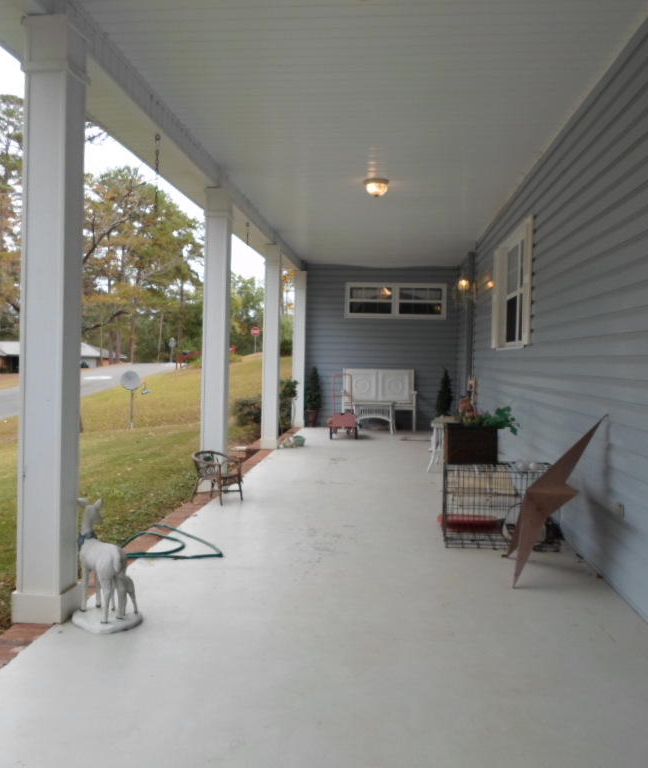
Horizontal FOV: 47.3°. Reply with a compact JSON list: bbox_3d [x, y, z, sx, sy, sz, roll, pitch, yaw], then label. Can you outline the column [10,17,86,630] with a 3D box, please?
[{"bbox_3d":[-1.234,-0.270,3.330,0.218,2.652,0.218,1,2,5],"label":"column"}]

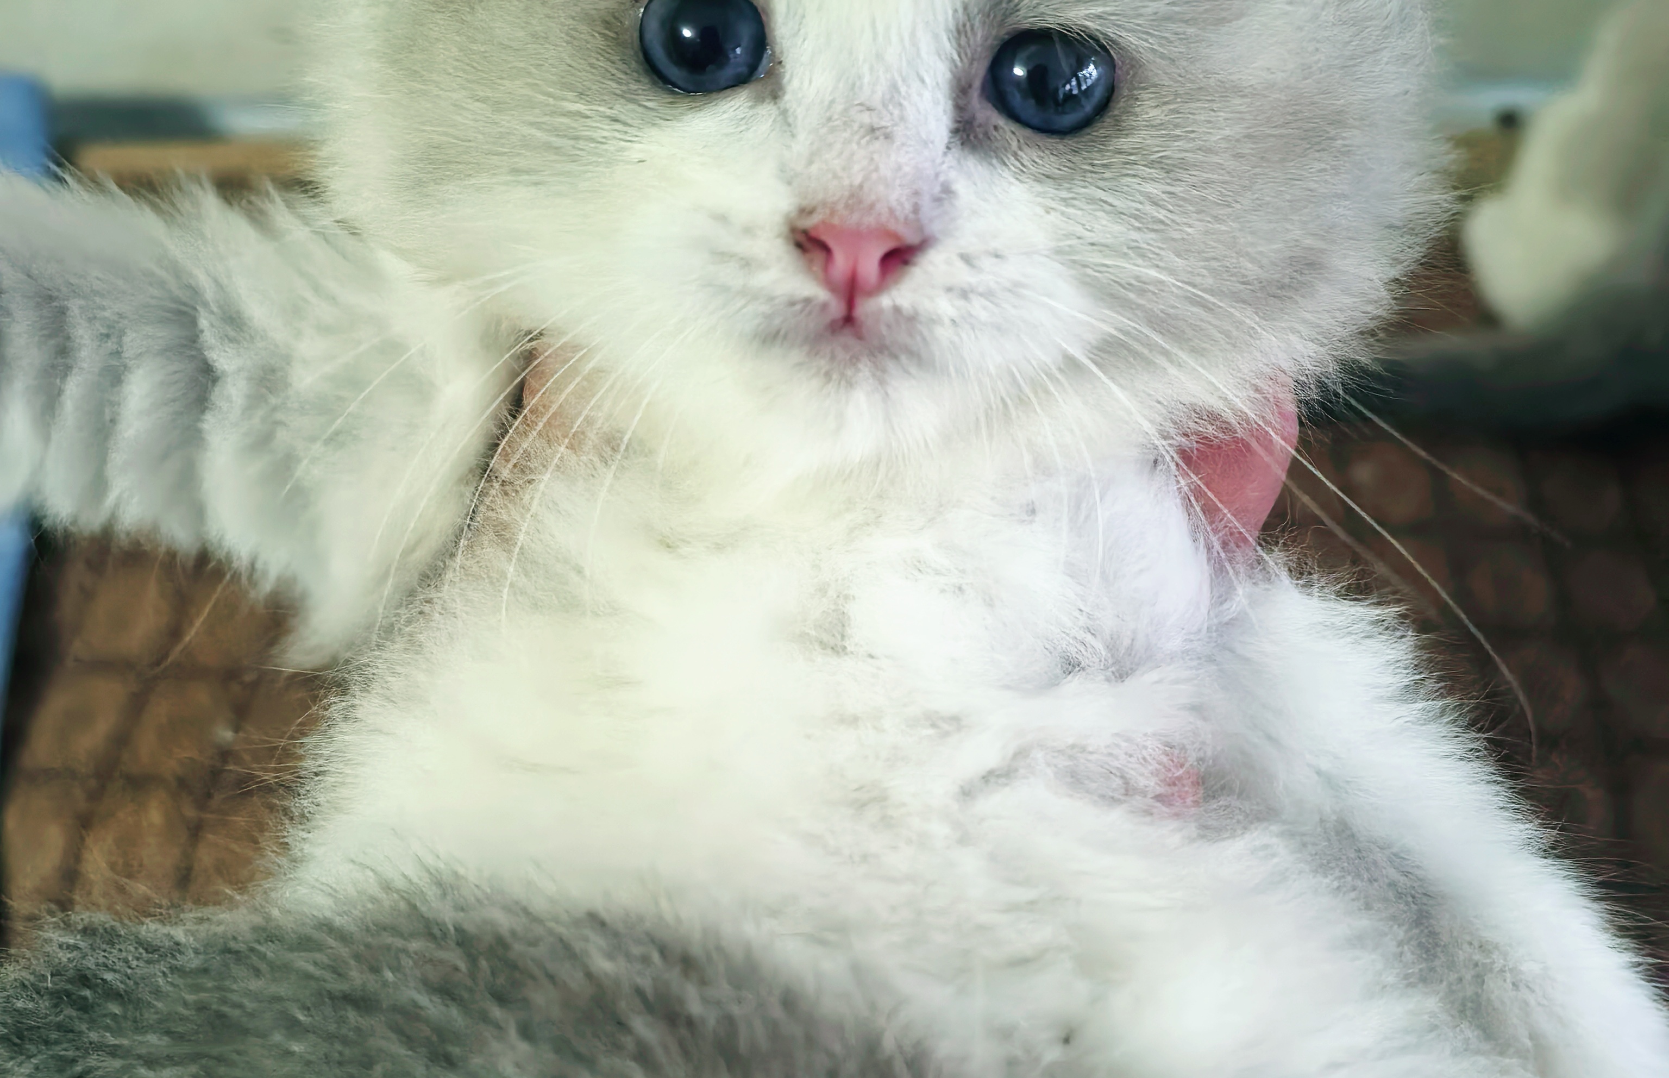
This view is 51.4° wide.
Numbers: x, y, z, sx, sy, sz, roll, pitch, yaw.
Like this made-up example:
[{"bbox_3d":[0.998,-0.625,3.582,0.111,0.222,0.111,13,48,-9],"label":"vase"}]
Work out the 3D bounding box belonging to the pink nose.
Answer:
[{"bbox_3d":[0.002,-0.025,0.157,0.012,0.008,0.007,7,13,-2],"label":"pink nose"}]

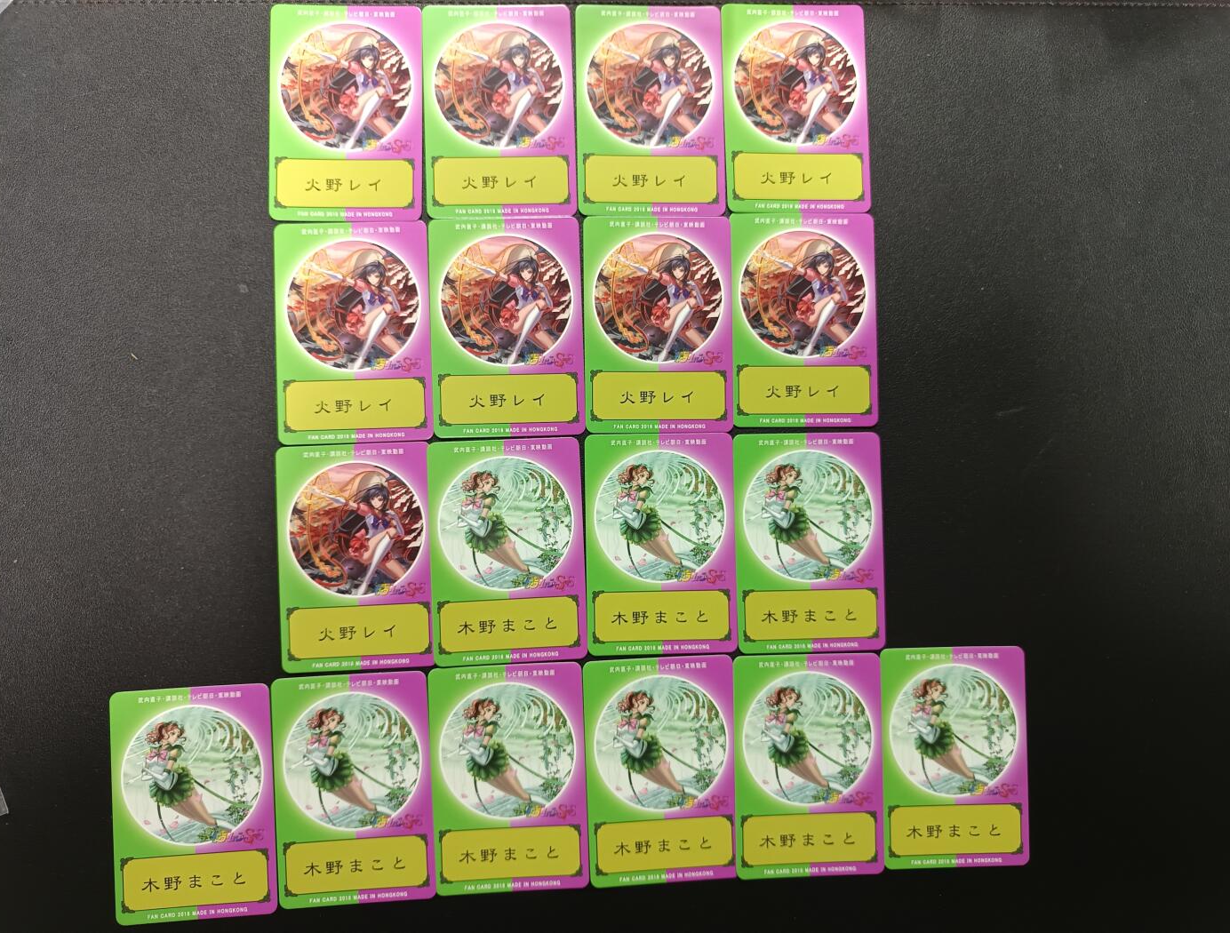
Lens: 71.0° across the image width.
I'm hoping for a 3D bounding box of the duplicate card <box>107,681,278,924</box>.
[{"bbox_3d":[-0.161,0.129,0.330,0.060,0.001,0.087,-3,88,-3],"label":"duplicate card"}]

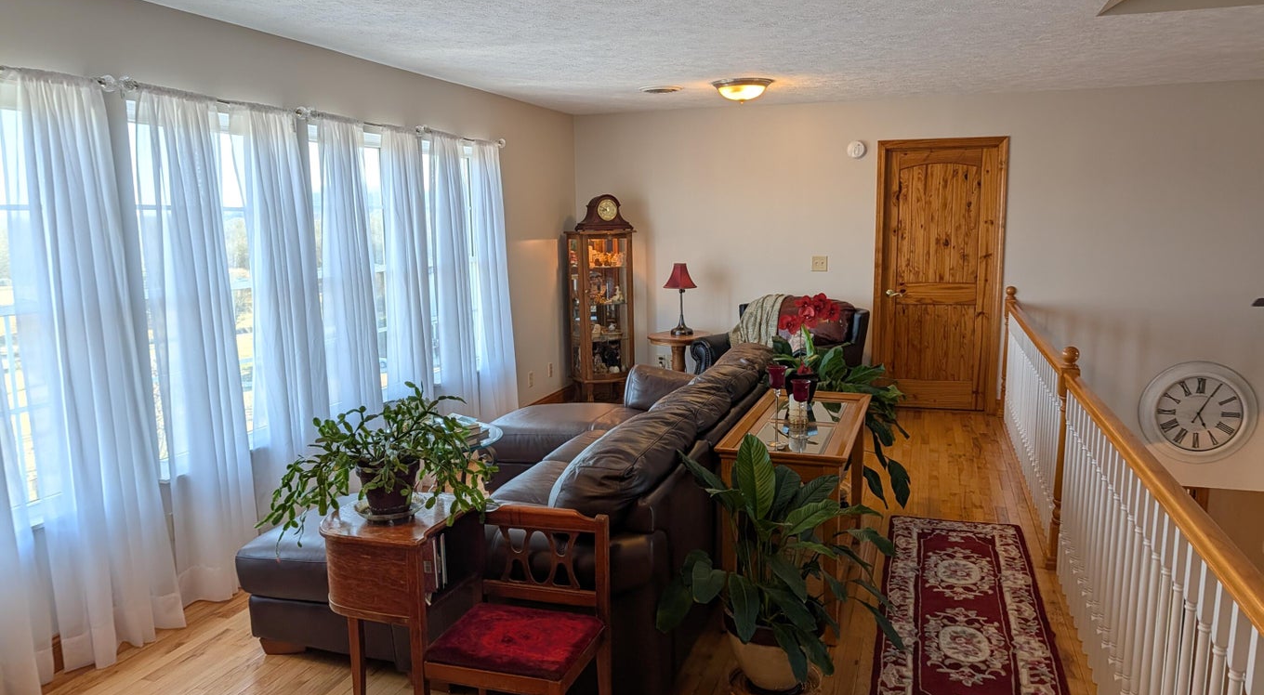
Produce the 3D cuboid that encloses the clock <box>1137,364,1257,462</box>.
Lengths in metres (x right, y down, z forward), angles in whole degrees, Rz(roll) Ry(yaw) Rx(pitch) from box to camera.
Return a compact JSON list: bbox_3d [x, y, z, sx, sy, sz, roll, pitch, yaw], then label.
[{"bbox_3d":[4.119,0.475,6.373,0.740,0.740,0.060,2,9,18],"label":"clock"}]

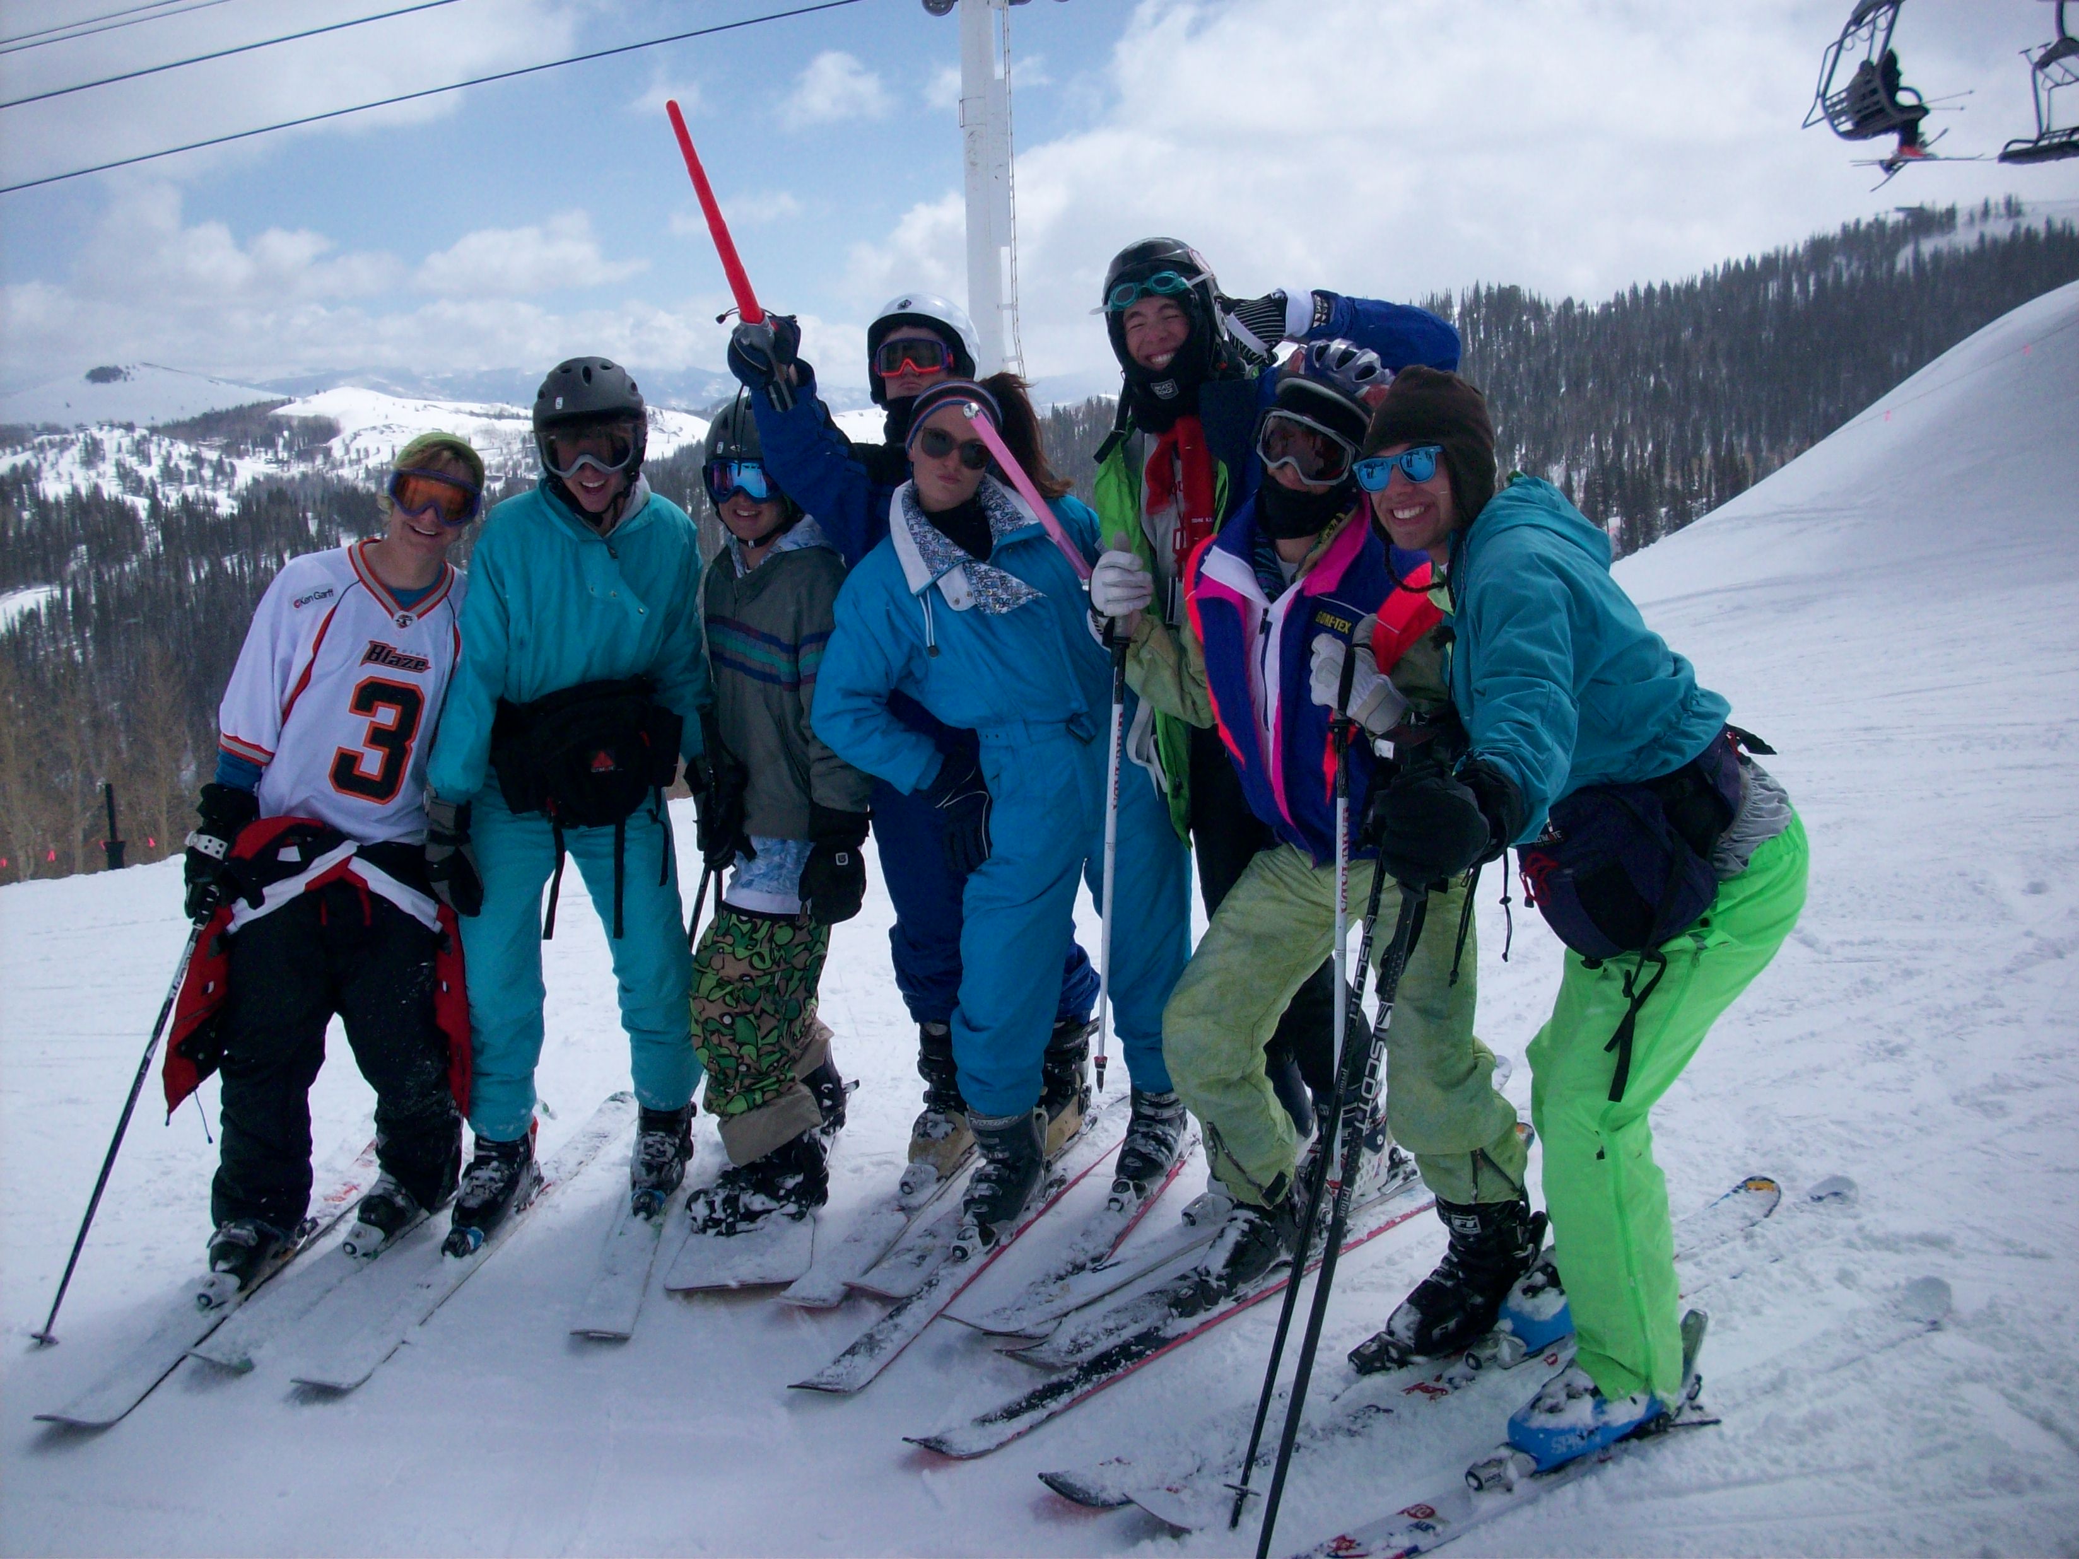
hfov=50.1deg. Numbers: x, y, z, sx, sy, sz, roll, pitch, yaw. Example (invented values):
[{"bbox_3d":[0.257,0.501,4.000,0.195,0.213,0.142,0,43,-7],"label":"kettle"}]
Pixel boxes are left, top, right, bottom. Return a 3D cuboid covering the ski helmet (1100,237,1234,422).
[{"bbox_3d":[0.262,-0.905,4.450,0.230,0.285,0.270,-13,6,17],"label":"ski helmet"}]

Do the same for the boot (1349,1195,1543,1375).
[{"bbox_3d":[0.669,0.768,3.579,0.320,0.285,0.130,-6,9,-31],"label":"boot"}]

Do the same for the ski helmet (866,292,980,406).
[{"bbox_3d":[-0.228,-0.857,4.438,0.225,0.235,0.280,2,11,20],"label":"ski helmet"}]

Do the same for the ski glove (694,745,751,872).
[{"bbox_3d":[-0.660,0.066,4.620,0.120,0.250,0.120,0,8,12],"label":"ski glove"}]

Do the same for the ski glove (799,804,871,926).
[{"bbox_3d":[-0.402,0.168,4.374,0.135,0.240,0.130,2,11,20],"label":"ski glove"}]

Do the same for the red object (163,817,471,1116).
[{"bbox_3d":[-1.413,0.362,4.360,0.550,0.540,0.320,-1,9,-2],"label":"red object"}]

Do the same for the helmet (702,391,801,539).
[{"bbox_3d":[-0.619,-0.686,4.800,0.215,0.270,0.265,1,12,-2],"label":"helmet"}]

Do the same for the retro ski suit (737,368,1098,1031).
[{"bbox_3d":[-0.230,-0.185,4.587,0.700,1.340,0.460,1,10,15],"label":"retro ski suit"}]

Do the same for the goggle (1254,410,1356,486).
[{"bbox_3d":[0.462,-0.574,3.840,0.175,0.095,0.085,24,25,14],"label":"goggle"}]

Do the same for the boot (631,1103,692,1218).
[{"bbox_3d":[-0.812,0.772,4.816,0.120,0.280,0.300,0,8,7],"label":"boot"}]

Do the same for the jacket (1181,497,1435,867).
[{"bbox_3d":[0.490,-0.171,4.000,0.450,0.650,0.300,4,20,17],"label":"jacket"}]

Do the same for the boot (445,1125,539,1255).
[{"bbox_3d":[-1.130,0.751,4.619,0.120,0.280,0.310,1,9,10],"label":"boot"}]

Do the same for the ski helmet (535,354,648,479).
[{"bbox_3d":[-0.890,-0.725,4.420,0.225,0.235,0.270,-2,24,-8],"label":"ski helmet"}]

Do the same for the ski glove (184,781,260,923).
[{"bbox_3d":[-1.554,0.137,4.232,0.130,0.260,0.125,2,11,20],"label":"ski glove"}]

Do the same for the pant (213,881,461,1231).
[{"bbox_3d":[-1.470,0.556,4.650,0.480,0.750,0.340,-2,8,-5],"label":"pant"}]

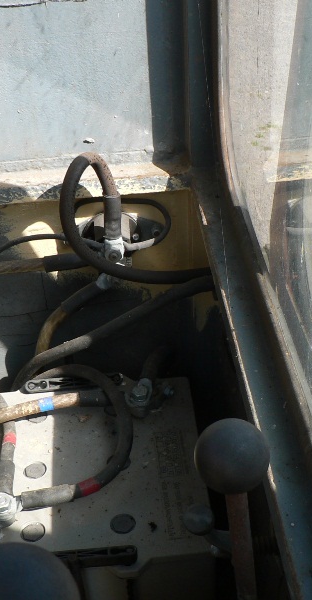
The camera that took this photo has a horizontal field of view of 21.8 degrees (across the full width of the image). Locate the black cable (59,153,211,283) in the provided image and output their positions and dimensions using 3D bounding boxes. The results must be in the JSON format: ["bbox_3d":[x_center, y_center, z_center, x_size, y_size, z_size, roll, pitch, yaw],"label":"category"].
[{"bbox_3d":[-0.020,-0.087,0.865,0.161,0.174,0.062,-5,45,-2],"label":"black cable"}]

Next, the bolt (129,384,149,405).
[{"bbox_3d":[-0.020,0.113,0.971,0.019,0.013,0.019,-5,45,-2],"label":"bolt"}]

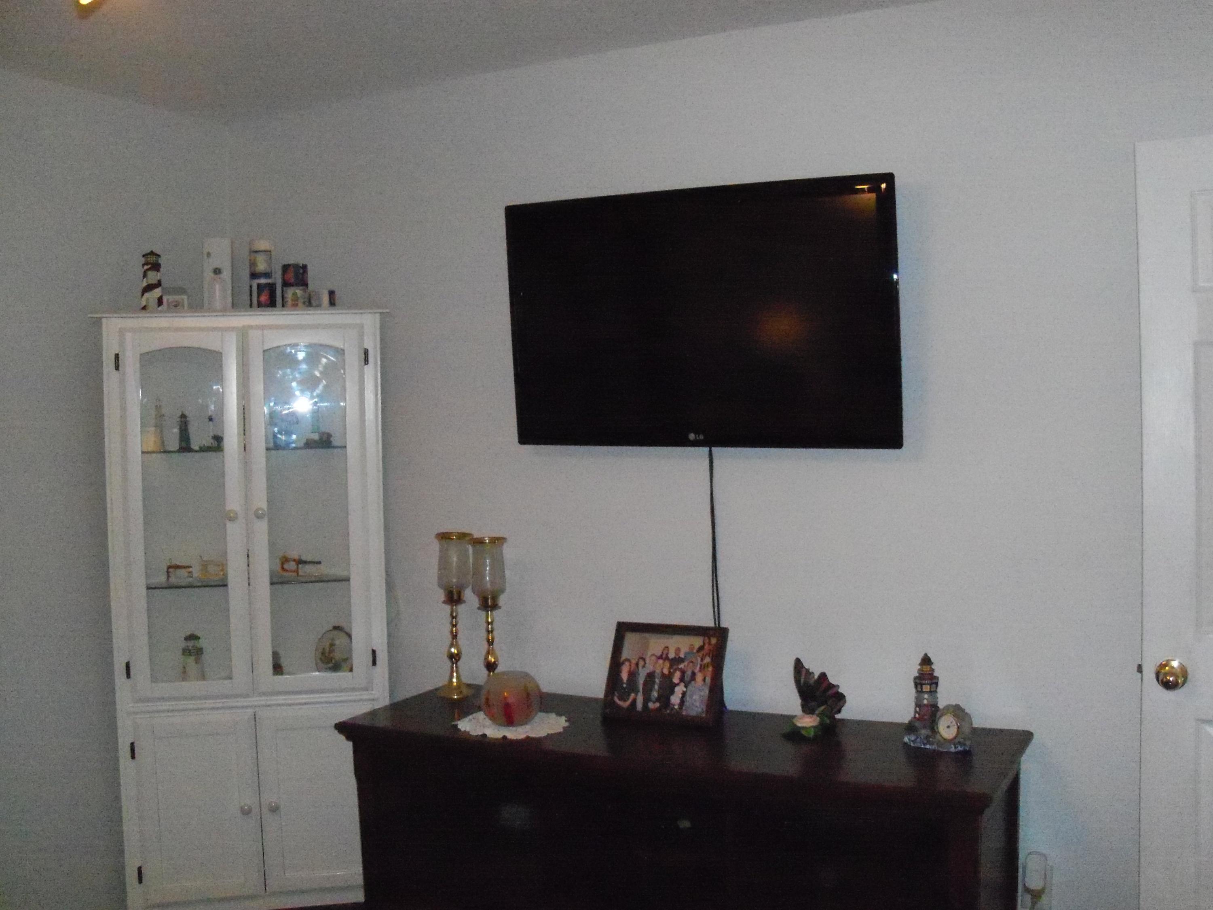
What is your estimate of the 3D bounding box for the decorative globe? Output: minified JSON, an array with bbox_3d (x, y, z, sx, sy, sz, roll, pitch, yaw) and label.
[{"bbox_3d":[-0.226,0.584,2.930,0.145,0.118,0.145,-1,2,0],"label":"decorative globe"}]

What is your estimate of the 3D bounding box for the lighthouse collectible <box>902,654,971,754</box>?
[{"bbox_3d":[0.711,0.528,2.630,0.135,0.190,0.085,0,2,40],"label":"lighthouse collectible"}]

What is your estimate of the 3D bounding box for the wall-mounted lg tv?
[{"bbox_3d":[0.222,-0.334,3.008,1.020,0.625,0.075,1,9,27],"label":"wall-mounted lg tv"}]

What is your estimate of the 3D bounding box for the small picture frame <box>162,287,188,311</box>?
[{"bbox_3d":[-1.190,-0.430,3.390,0.072,0.072,0.030,-2,2,-14],"label":"small picture frame"}]

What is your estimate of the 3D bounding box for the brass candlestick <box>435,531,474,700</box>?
[{"bbox_3d":[-0.404,0.422,3.250,0.102,0.425,0.102,-1,2,0],"label":"brass candlestick"}]

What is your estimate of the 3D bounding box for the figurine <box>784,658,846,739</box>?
[{"bbox_3d":[0.476,0.548,2.785,0.128,0.165,0.090,-1,2,26],"label":"figurine"}]

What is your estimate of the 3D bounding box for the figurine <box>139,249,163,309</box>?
[{"bbox_3d":[-1.241,-0.473,3.345,0.062,0.168,0.062,-2,2,-17],"label":"figurine"}]

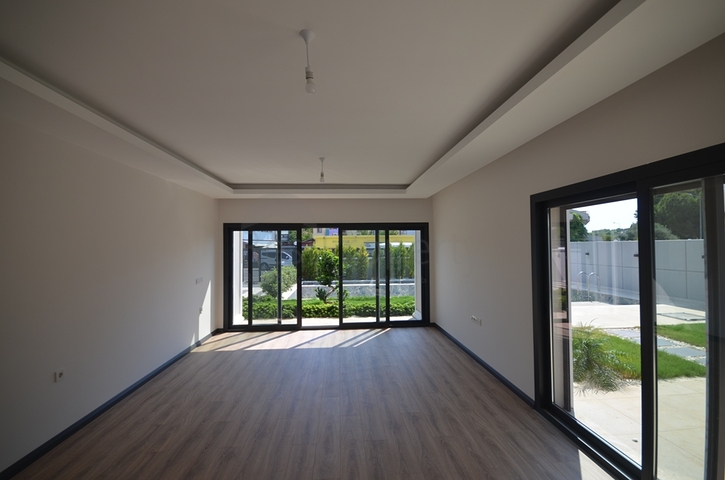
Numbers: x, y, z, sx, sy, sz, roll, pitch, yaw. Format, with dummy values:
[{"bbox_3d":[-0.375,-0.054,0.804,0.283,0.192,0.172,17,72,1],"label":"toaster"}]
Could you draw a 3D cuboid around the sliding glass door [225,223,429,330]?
[{"bbox_3d":[-0.665,0.727,6.111,4.072,2.120,0.160,-1,-2,-4],"label":"sliding glass door"}]

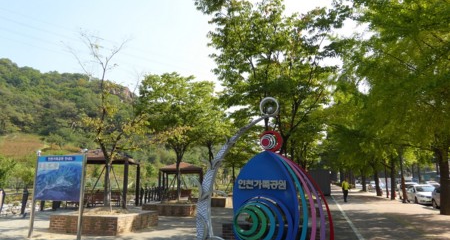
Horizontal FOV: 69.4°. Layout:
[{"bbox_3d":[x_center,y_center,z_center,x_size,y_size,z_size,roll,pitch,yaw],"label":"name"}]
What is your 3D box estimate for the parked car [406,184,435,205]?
[{"bbox_3d":[15.100,5.689,25.289,1.720,1.450,4.300,-3,-11,16],"label":"parked car"}]

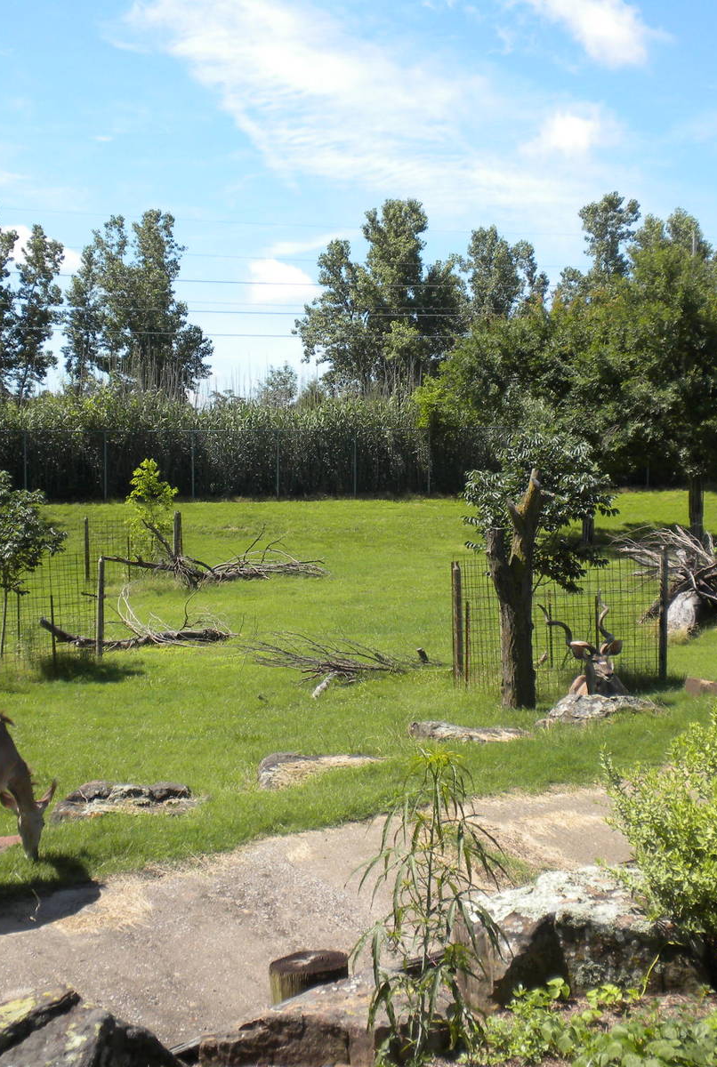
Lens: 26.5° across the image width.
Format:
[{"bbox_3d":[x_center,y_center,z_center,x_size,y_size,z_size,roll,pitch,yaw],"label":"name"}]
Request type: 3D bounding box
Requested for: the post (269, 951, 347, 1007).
[{"bbox_3d":[-0.250,2.306,7.696,0.370,0.360,0.370,0,4,0],"label":"post"}]

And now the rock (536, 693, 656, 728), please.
[{"bbox_3d":[2.634,1.983,16.800,1.270,0.300,0.800,0,5,-5],"label":"rock"}]

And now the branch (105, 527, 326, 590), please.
[{"bbox_3d":[-2.651,0.393,28.229,4.000,1.050,2.000,0,5,-5],"label":"branch"}]

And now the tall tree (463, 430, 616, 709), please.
[{"bbox_3d":[1.940,0.303,16.670,1.650,2.980,1.500,0,4,0],"label":"tall tree"}]

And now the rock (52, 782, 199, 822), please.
[{"bbox_3d":[-1.879,2.158,12.270,1.120,0.170,0.520,-1,5,-9],"label":"rock"}]

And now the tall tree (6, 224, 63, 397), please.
[{"bbox_3d":[-14.888,-8.156,69.583,2.610,11.870,2.800,0,4,0],"label":"tall tree"}]

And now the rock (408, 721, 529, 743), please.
[{"bbox_3d":[1.095,1.946,15.062,1.140,0.130,0.500,0,5,4],"label":"rock"}]

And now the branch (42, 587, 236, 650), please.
[{"bbox_3d":[-3.325,1.275,22.800,2.900,0.850,1.300,0,5,-5],"label":"branch"}]

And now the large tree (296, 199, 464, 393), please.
[{"bbox_3d":[1.052,-8.995,71.525,7.950,13.250,7.500,0,4,0],"label":"large tree"}]

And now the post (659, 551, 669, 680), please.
[{"bbox_3d":[3.832,1.012,19.100,0.100,1.680,0.100,0,5,0],"label":"post"}]

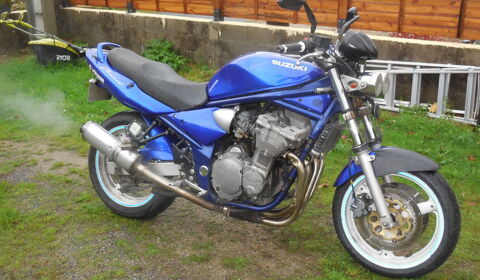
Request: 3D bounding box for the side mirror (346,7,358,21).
[{"bbox_3d":[0.578,-0.650,2.860,0.045,0.080,0.130,5,6,-1],"label":"side mirror"}]

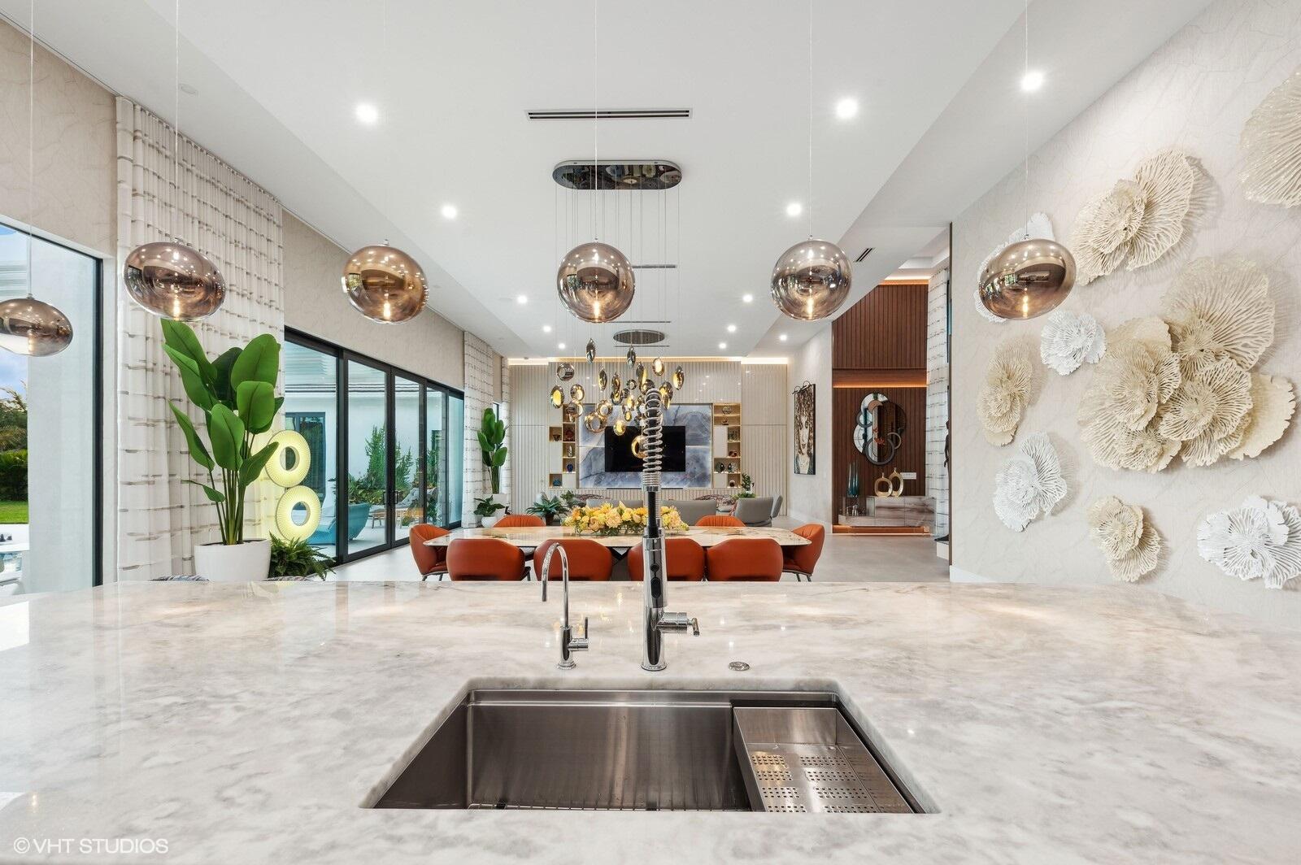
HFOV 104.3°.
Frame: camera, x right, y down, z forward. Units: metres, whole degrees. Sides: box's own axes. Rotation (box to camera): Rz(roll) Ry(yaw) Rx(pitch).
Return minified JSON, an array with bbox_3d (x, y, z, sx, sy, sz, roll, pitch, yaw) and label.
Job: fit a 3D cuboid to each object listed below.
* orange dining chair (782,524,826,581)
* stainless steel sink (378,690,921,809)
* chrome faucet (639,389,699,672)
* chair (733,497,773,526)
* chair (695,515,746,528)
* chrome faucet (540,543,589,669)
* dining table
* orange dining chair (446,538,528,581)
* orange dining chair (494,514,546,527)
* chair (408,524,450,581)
[{"bbox_3d":[1.275,1.243,4.530,0.580,0.840,0.580,0,-2,1],"label":"orange dining chair"},{"bbox_3d":[0.002,0.686,0.895,0.800,0.260,0.440,0,-2,1],"label":"stainless steel sink"},{"bbox_3d":[0.046,0.222,1.080,0.135,0.630,0.250,0,-2,1],"label":"chrome faucet"},{"bbox_3d":[1.810,1.535,8.900,0.660,0.800,0.680,0,-2,1],"label":"chair"},{"bbox_3d":[0.740,1.278,5.090,0.580,0.840,0.580,0,-2,1],"label":"chair"},{"bbox_3d":[-0.191,0.392,1.116,0.075,0.296,0.155,0,-2,10],"label":"chrome faucet"},{"bbox_3d":[-0.285,1.285,4.480,3.080,0.750,1.150,0,-2,1],"label":"dining table"},{"bbox_3d":[-1.180,1.202,3.870,0.580,0.840,0.580,0,-2,1],"label":"orange dining chair"},{"bbox_3d":[-1.375,1.278,5.090,0.580,0.840,0.580,0,-2,1],"label":"orange dining chair"},{"bbox_3d":[-1.850,1.238,4.460,0.580,0.840,0.580,0,-2,1],"label":"chair"}]

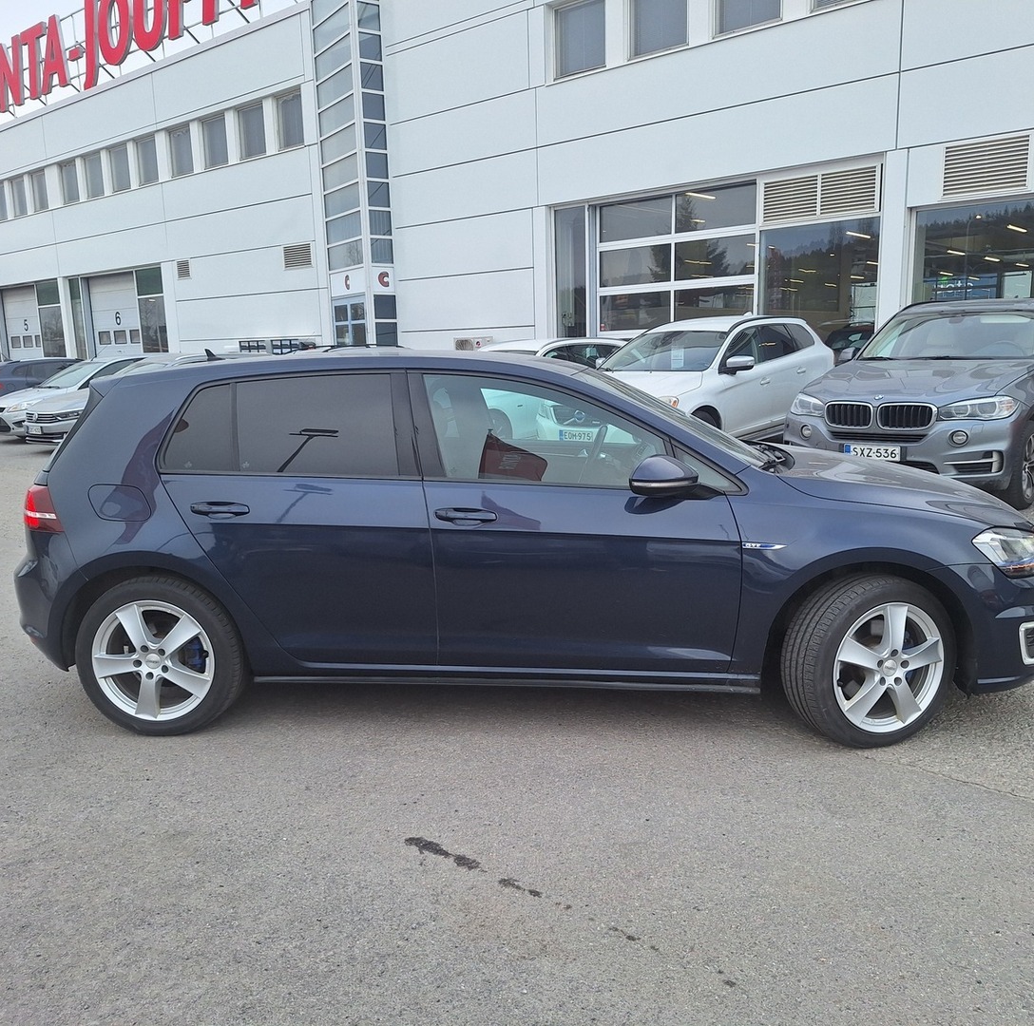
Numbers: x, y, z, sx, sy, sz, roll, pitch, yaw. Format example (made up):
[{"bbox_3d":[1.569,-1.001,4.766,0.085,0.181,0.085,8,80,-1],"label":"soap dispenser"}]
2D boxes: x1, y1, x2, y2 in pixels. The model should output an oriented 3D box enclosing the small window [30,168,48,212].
[{"bbox_3d":[-14.224,-9.608,27.194,1.030,1.140,0.120,7,13,38],"label":"small window"}]

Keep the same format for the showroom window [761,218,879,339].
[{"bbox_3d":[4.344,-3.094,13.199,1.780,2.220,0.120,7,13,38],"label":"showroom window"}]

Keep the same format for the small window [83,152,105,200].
[{"bbox_3d":[-11.649,-9.294,25.138,1.030,1.150,0.120,7,13,38],"label":"small window"}]

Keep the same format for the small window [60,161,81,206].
[{"bbox_3d":[-12.914,-9.557,26.269,1.050,1.140,0.120,7,13,38],"label":"small window"}]

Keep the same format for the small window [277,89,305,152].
[{"bbox_3d":[-4.886,-8.510,19.729,0.960,1.130,0.120,7,13,38],"label":"small window"}]

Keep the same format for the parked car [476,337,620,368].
[{"bbox_3d":[-0.024,-1.630,12.820,1.880,1.520,4.600,7,13,39],"label":"parked car"}]

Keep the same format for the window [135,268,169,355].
[{"bbox_3d":[-9.841,-4.809,24.704,1.300,3.500,0.120,7,13,38],"label":"window"}]

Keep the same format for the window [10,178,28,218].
[{"bbox_3d":[-15.316,-9.720,28.070,1.020,1.130,0.120,7,13,38],"label":"window"}]

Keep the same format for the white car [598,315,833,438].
[{"bbox_3d":[2.090,-1.440,10.800,1.910,1.710,4.630,7,13,39],"label":"white car"}]

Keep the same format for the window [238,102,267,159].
[{"bbox_3d":[-6.078,-8.766,20.848,1.050,1.140,0.120,7,13,38],"label":"window"}]

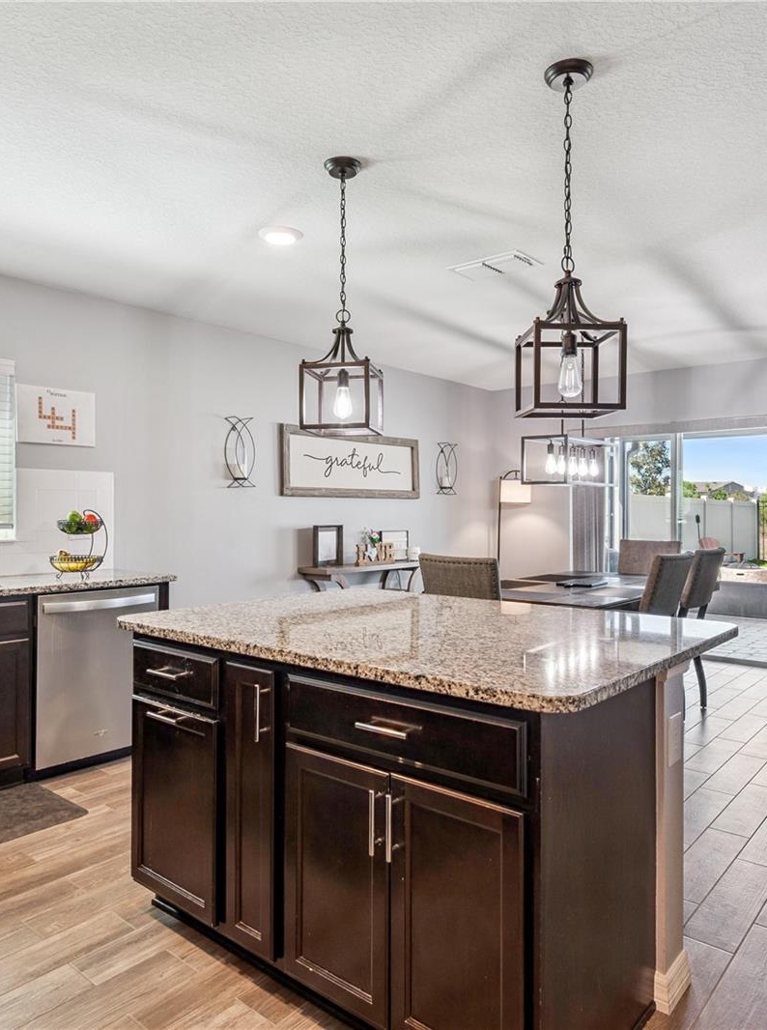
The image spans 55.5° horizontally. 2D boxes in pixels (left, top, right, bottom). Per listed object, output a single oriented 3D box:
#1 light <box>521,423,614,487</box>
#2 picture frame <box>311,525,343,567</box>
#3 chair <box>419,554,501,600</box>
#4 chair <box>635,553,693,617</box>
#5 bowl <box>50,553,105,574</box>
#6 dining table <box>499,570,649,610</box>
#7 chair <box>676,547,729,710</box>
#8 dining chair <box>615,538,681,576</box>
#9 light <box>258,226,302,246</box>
[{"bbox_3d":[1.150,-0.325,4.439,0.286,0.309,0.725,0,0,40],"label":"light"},{"bbox_3d":[-0.406,0.230,5.390,0.040,0.307,0.270,0,0,40],"label":"picture frame"},{"bbox_3d":[0.567,0.708,3.959,0.490,1.000,0.630,0,0,40],"label":"chair"},{"bbox_3d":[1.297,0.705,3.978,0.620,1.000,0.470,0,0,40],"label":"chair"},{"bbox_3d":[-1.513,0.233,3.615,0.250,0.095,0.250,0,0,0],"label":"bowl"},{"bbox_3d":[1.255,0.821,4.575,1.000,0.760,1.810,0,0,40],"label":"dining table"},{"bbox_3d":[1.715,0.702,4.476,0.620,1.000,0.470,0,0,40],"label":"chair"},{"bbox_3d":[1.824,0.698,5.246,0.470,1.000,0.620,0,0,40],"label":"dining chair"},{"bbox_3d":[-0.451,-1.212,3.194,0.190,0.028,0.190,0,0,0],"label":"light"}]

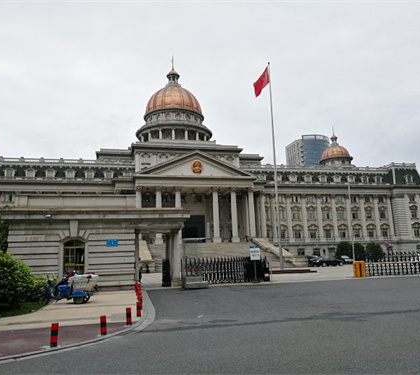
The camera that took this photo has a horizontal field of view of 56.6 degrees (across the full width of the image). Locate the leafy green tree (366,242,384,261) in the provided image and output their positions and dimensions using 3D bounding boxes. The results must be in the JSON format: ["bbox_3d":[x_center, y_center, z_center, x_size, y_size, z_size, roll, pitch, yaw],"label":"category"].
[{"bbox_3d":[36.495,14.179,86.000,3.950,4.000,3.950,-2,-10,0],"label":"leafy green tree"}]

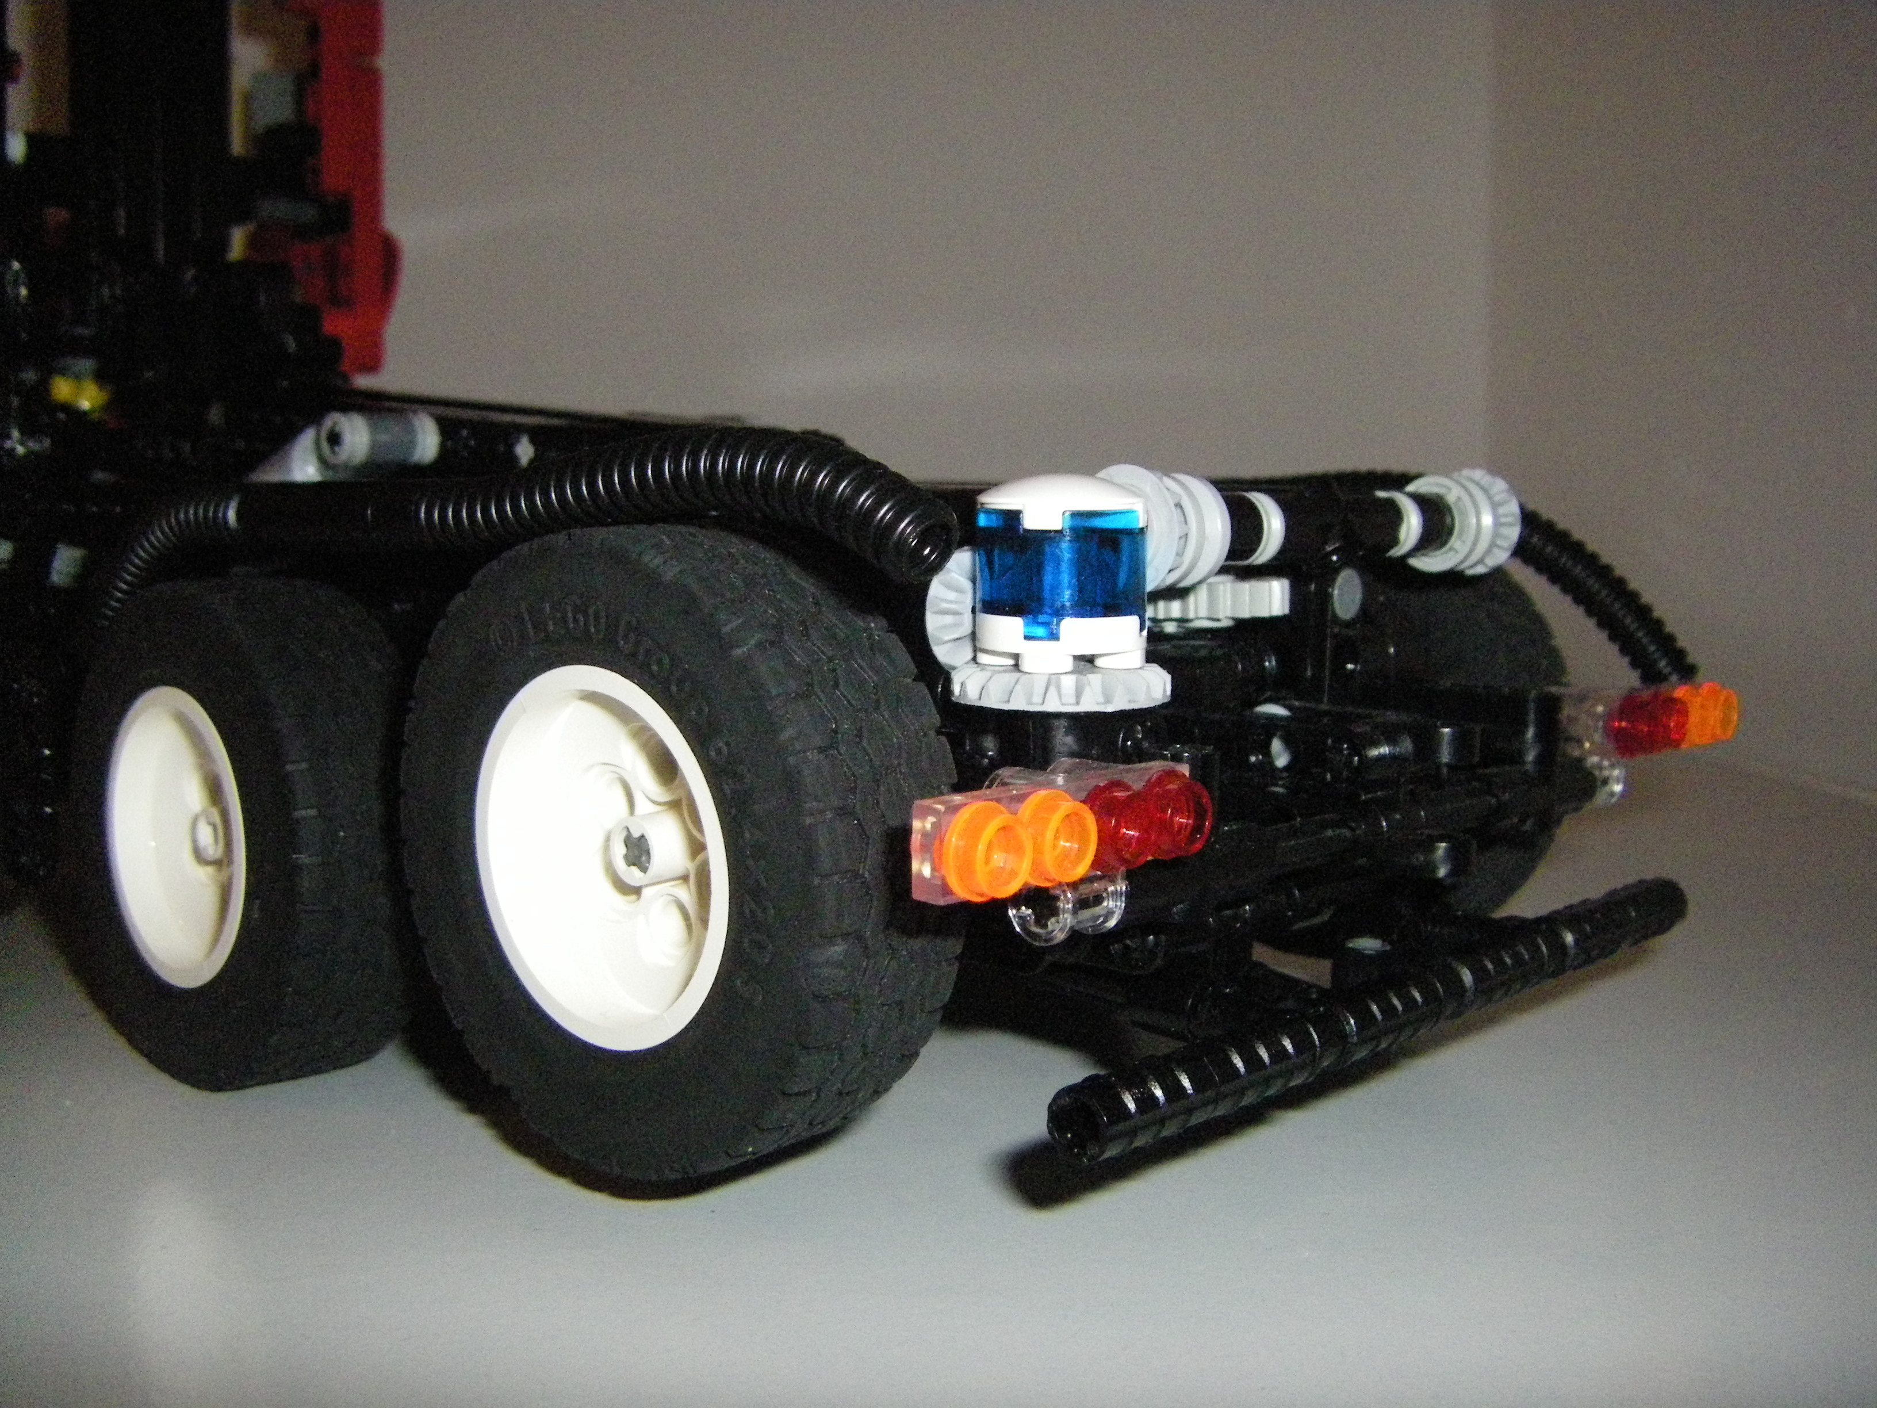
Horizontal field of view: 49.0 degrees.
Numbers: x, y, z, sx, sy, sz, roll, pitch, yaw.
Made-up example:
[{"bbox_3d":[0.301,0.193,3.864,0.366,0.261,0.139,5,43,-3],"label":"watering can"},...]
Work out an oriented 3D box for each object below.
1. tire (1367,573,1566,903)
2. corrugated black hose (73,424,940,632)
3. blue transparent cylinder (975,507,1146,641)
[{"bbox_3d":[0.058,0.005,0.295,0.064,0.064,0.028,5,7,43],"label":"tire"},{"bbox_3d":[-0.056,-0.016,0.223,0.164,0.027,0.011,5,7,45],"label":"corrugated black hose"},{"bbox_3d":[0.012,-0.013,0.194,0.016,0.012,0.016,0,5,0],"label":"blue transparent cylinder"}]

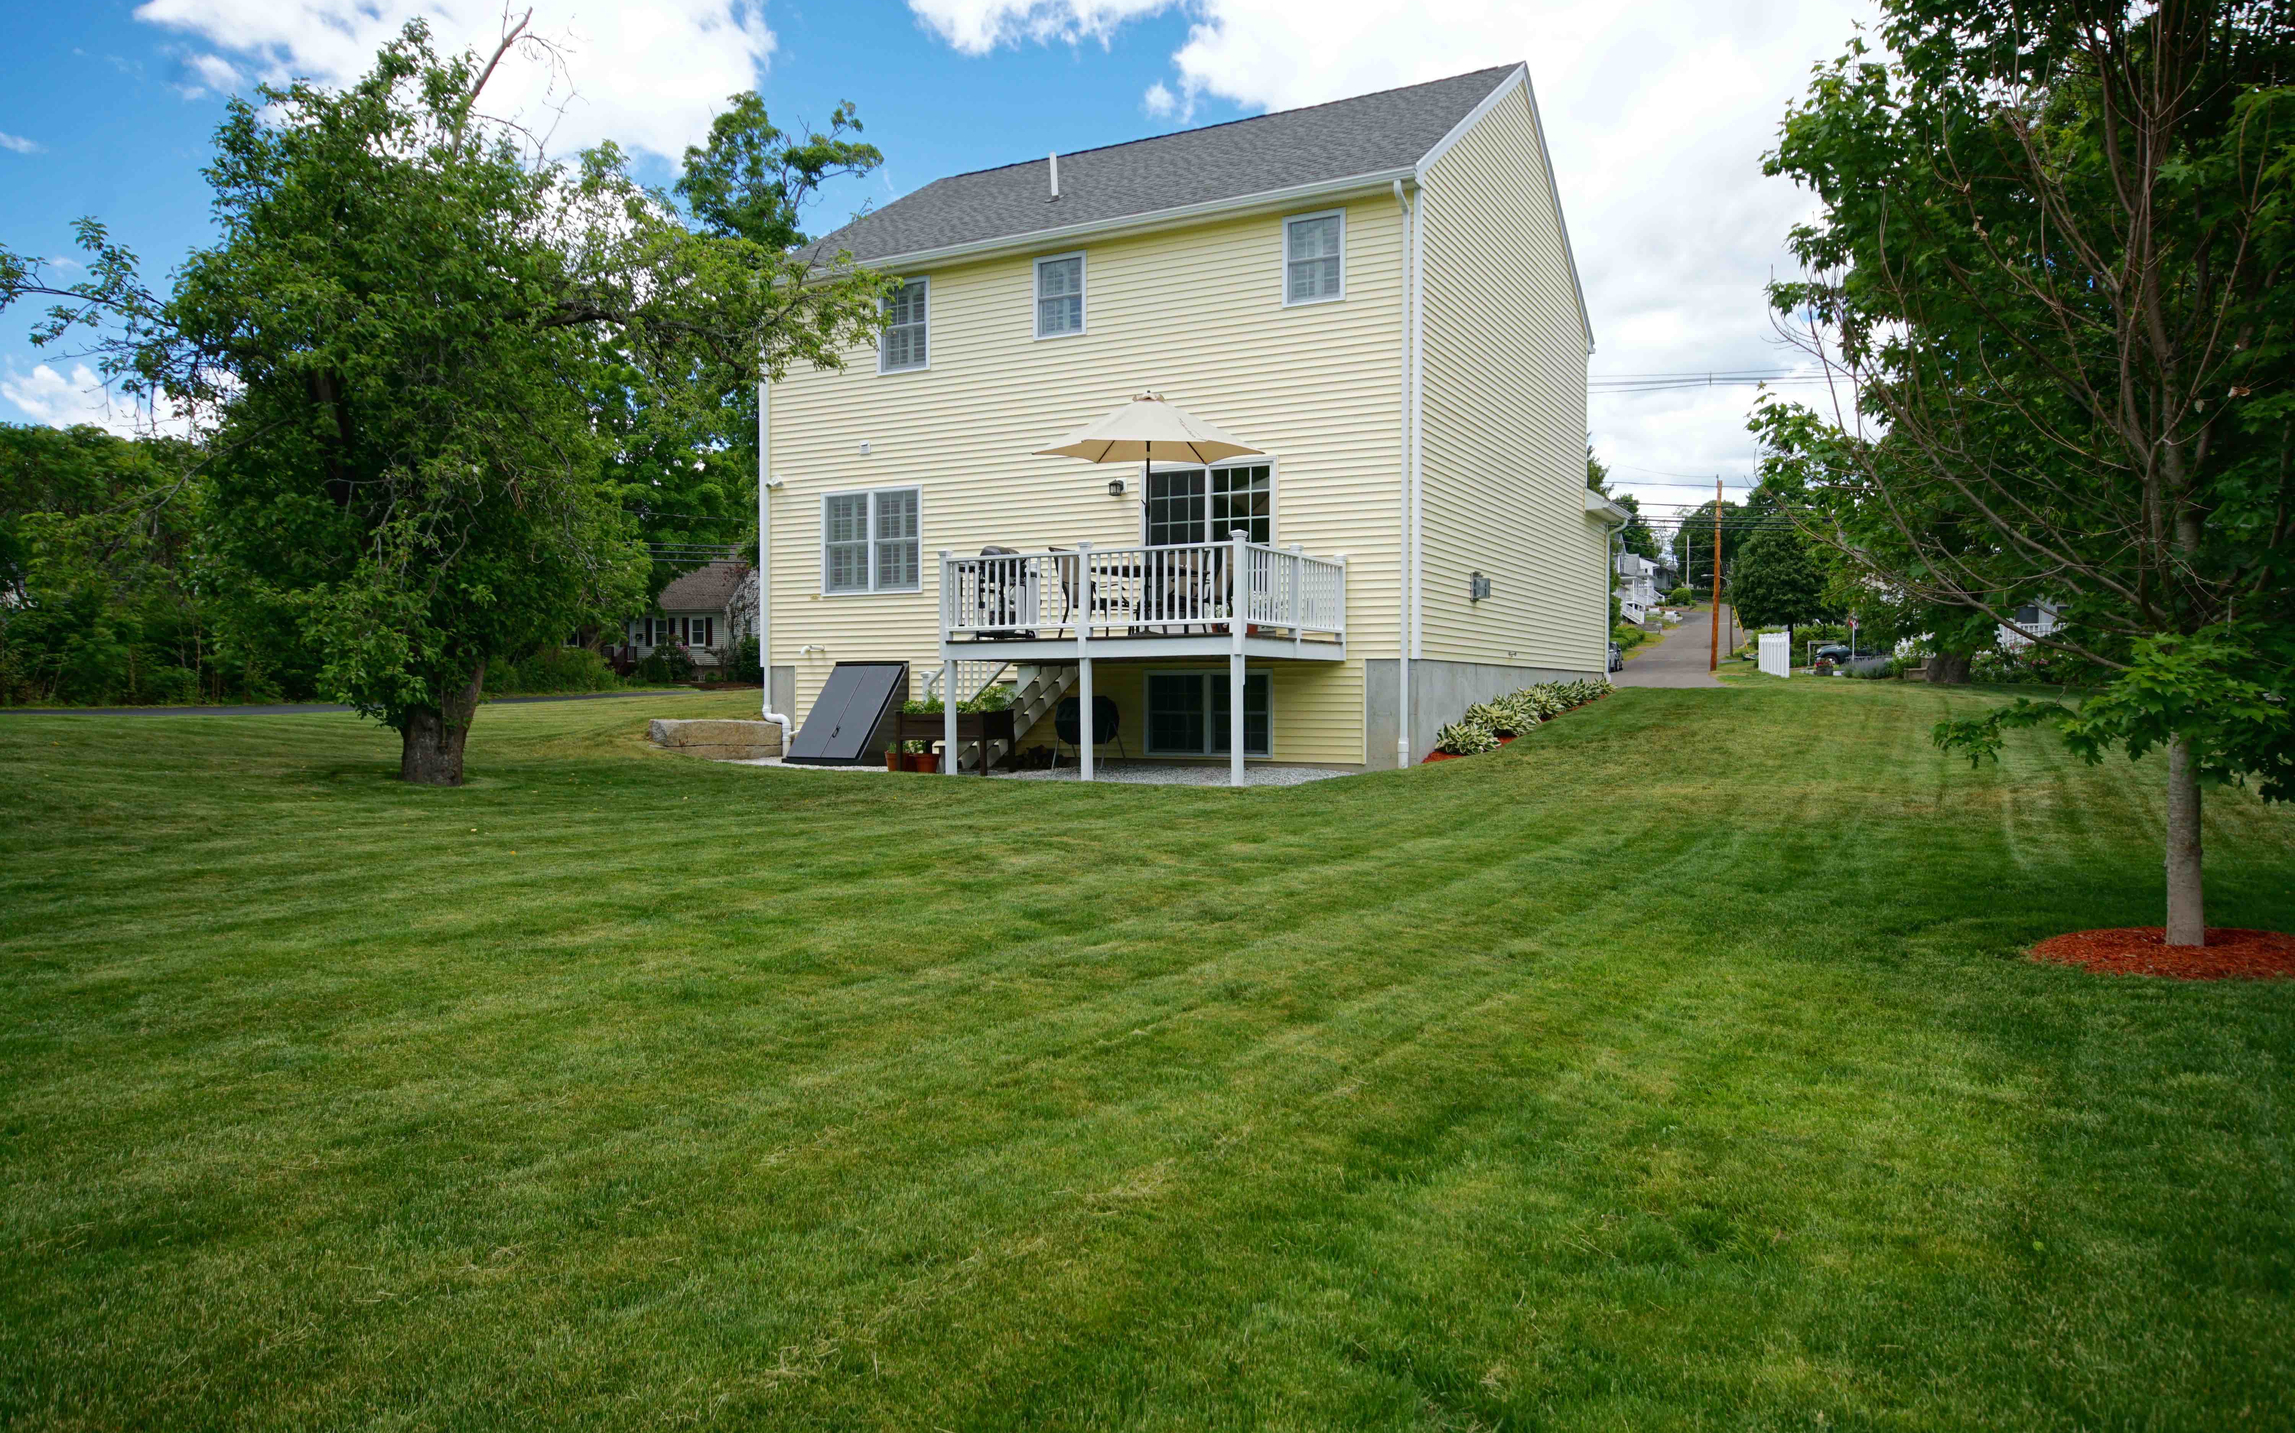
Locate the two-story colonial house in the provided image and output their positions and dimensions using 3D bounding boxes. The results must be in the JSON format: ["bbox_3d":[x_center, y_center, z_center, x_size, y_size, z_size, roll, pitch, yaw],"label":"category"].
[{"bbox_3d":[1.222,-4.394,24.434,9.940,9.905,11.130,0,1,27],"label":"two-story colonial house"}]

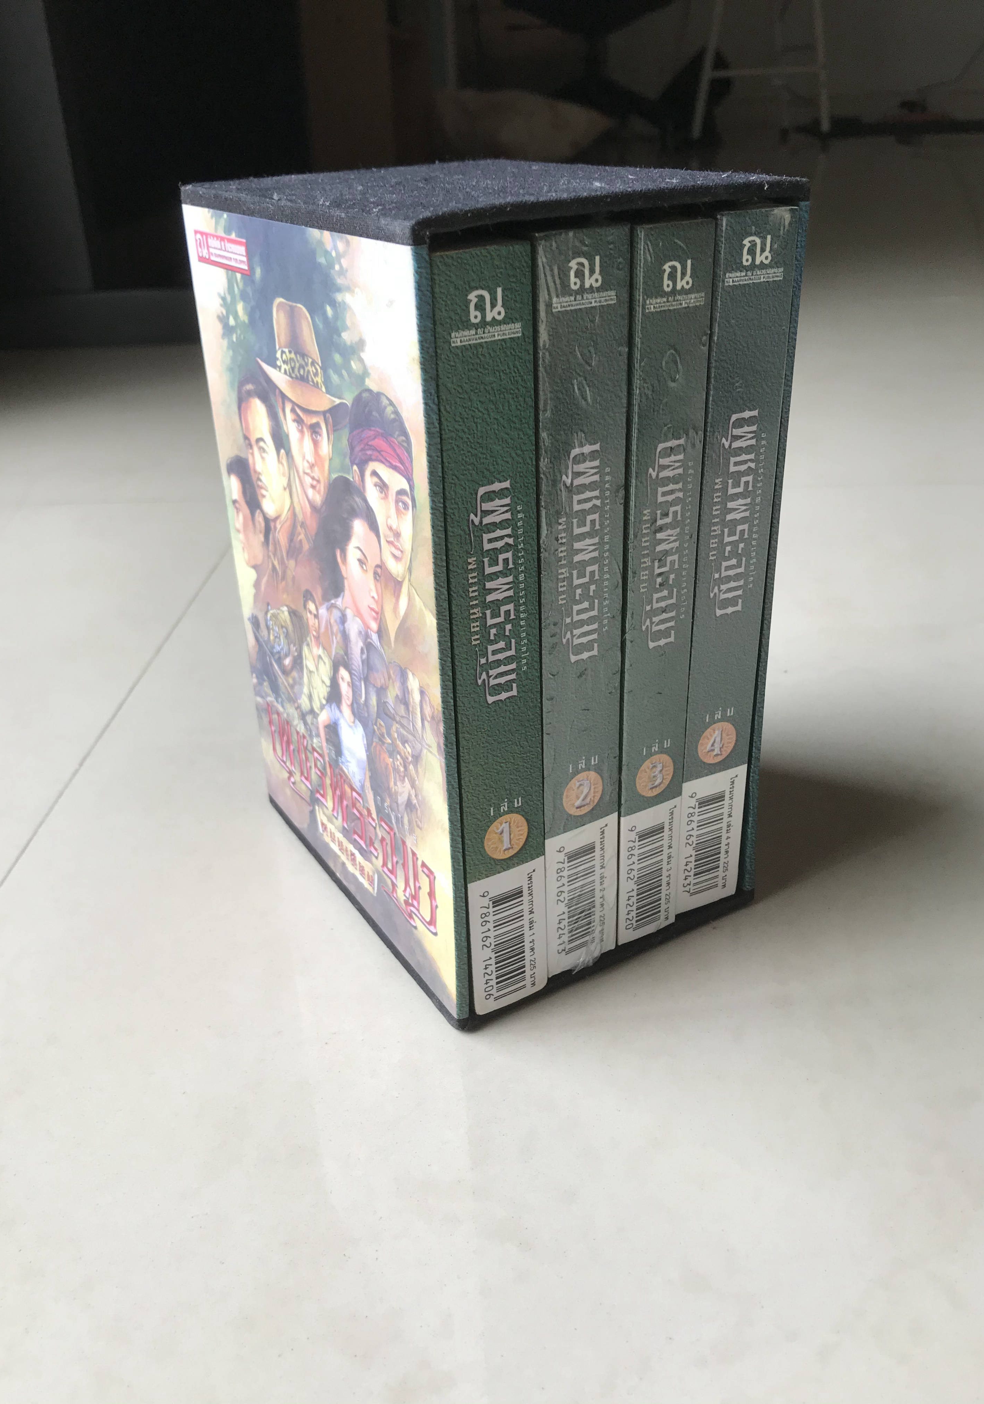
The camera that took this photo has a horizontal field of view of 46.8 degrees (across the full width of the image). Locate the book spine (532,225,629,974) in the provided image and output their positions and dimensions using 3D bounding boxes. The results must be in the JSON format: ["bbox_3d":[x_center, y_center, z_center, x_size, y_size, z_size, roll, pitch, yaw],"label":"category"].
[{"bbox_3d":[0.017,-0.014,0.269,0.022,0.183,0.016,-18,31,-27],"label":"book spine"}]

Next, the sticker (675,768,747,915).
[{"bbox_3d":[0.060,0.038,0.314,0.022,0.043,0.002,-18,31,-27],"label":"sticker"}]

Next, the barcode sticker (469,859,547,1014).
[{"bbox_3d":[0.005,0.059,0.286,0.022,0.042,0.002,-18,31,-27],"label":"barcode sticker"}]

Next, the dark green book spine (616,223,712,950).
[{"bbox_3d":[0.036,-0.019,0.279,0.021,0.182,0.016,-18,31,-27],"label":"dark green book spine"}]

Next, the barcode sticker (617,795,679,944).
[{"bbox_3d":[0.042,0.046,0.305,0.020,0.042,0.002,-18,31,-27],"label":"barcode sticker"}]

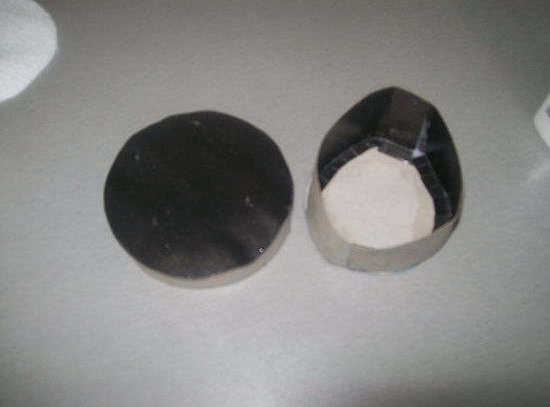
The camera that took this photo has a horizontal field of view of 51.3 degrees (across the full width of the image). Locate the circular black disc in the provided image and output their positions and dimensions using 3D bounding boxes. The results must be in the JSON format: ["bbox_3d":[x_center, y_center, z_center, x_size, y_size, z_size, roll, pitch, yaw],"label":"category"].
[{"bbox_3d":[-0.043,-0.004,0.330,0.105,0.021,0.105,0,63,-2],"label":"circular black disc"}]

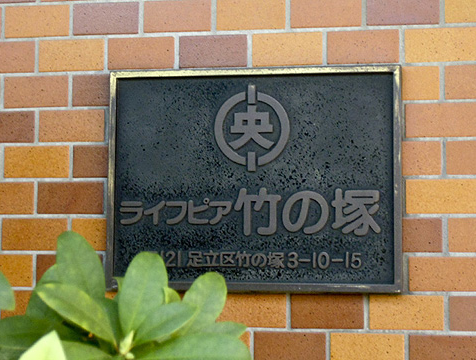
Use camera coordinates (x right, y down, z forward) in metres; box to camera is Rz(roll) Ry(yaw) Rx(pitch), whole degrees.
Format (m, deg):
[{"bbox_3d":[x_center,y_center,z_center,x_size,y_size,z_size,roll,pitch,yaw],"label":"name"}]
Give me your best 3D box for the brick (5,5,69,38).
[{"bbox_3d":[-0.284,-0.225,1.349,0.096,0.044,0.025,-1,-3,9],"label":"brick"}]

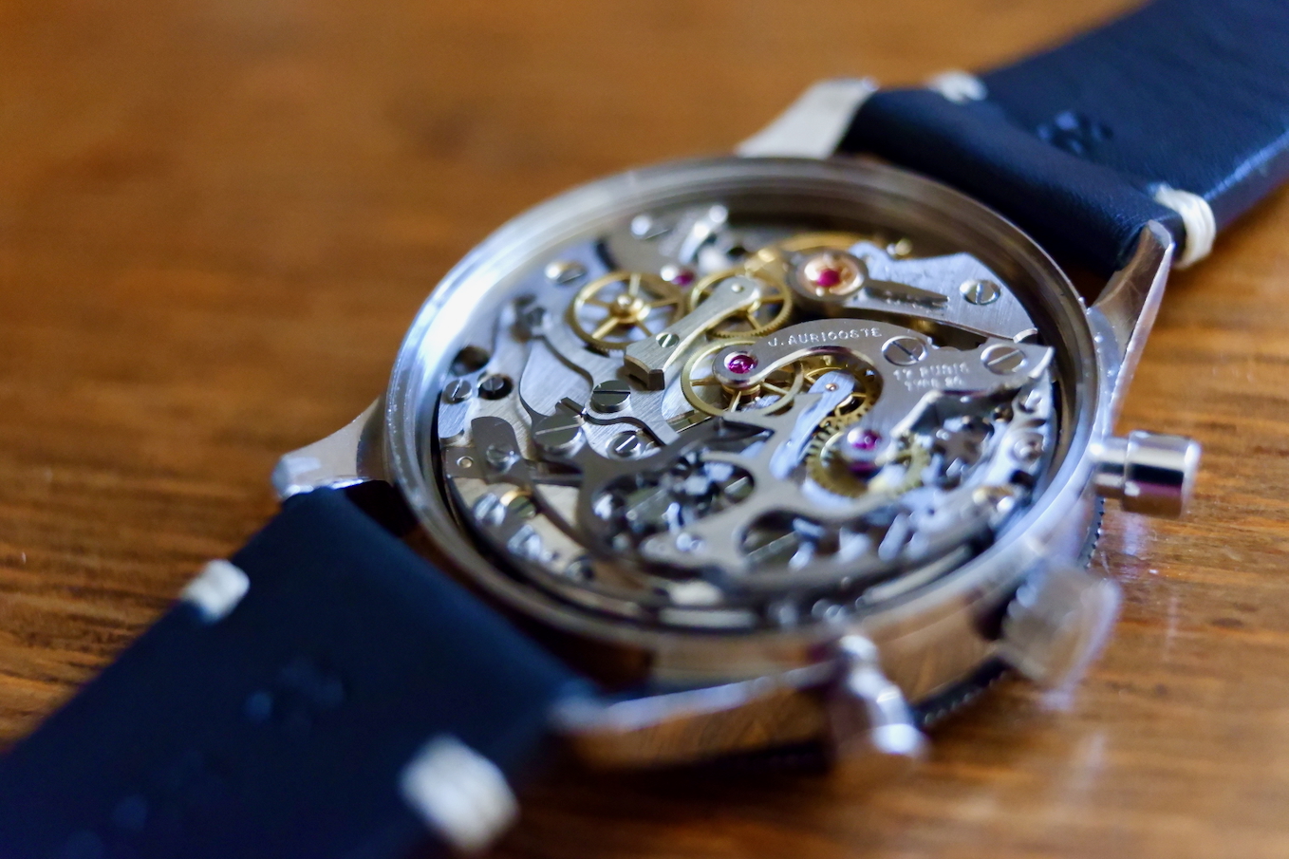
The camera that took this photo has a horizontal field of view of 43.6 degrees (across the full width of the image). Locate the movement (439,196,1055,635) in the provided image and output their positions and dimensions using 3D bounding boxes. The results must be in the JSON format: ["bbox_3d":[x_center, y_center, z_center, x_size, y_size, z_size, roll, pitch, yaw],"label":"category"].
[{"bbox_3d":[0.005,-0.001,0.086,0.032,0.005,0.032,-8,44,0],"label":"movement"}]

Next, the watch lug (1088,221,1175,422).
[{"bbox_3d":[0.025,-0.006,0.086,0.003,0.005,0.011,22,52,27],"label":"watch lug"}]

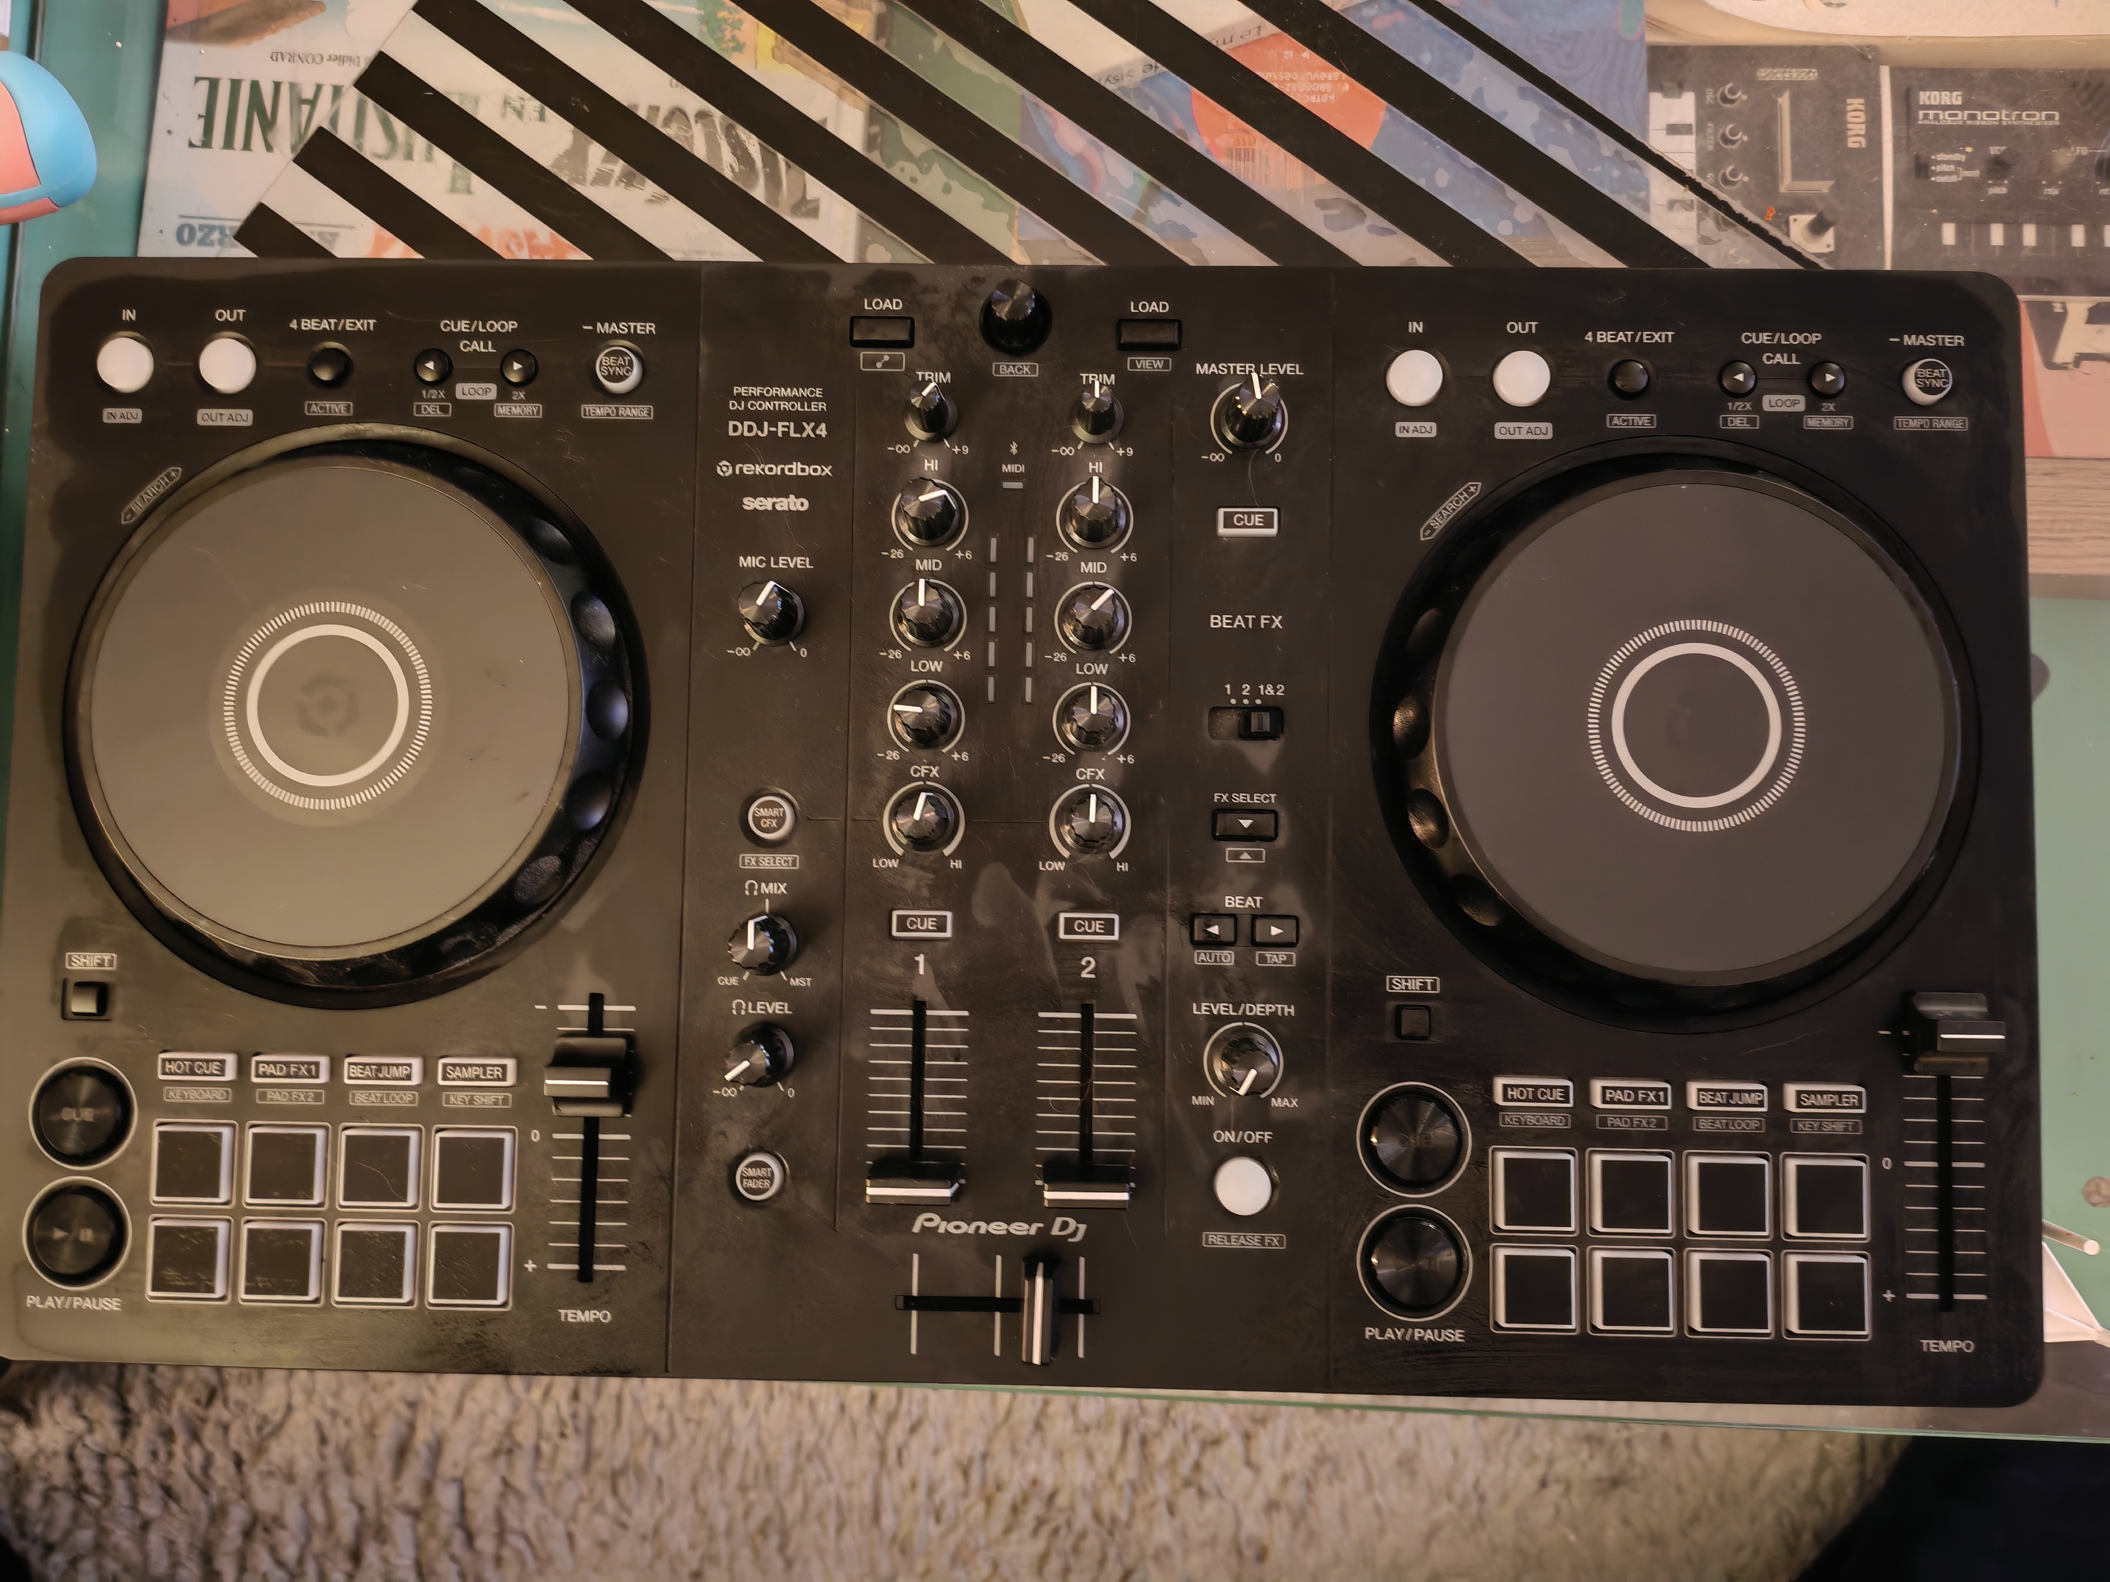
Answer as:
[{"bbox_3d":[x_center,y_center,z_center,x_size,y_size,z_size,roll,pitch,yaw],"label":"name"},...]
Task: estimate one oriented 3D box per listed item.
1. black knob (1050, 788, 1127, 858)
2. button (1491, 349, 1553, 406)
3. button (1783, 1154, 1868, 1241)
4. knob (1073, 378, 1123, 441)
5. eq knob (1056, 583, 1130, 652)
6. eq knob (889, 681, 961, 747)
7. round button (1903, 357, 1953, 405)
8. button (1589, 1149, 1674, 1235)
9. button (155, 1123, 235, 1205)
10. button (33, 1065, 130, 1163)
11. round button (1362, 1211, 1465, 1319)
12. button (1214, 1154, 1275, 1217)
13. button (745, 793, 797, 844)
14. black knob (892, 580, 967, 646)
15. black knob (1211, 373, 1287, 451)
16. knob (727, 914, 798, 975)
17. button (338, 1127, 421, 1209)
[{"bbox_3d":[0.008,0.007,0.384,0.016,0.016,0.016,1,86,1],"label":"black knob"},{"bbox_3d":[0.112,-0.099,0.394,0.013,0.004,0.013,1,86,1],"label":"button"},{"bbox_3d":[0.179,0.094,0.381,0.018,0.003,0.018,1,86,1],"label":"button"},{"bbox_3d":[0.010,-0.091,0.389,0.012,0.017,0.012,0,86,1],"label":"knob"},{"bbox_3d":[0.009,-0.042,0.387,0.016,0.016,0.016,0,86,1],"label":"eq knob"},{"bbox_3d":[-0.031,-0.018,0.385,0.016,0.017,0.016,4,86,2],"label":"eq knob"},{"bbox_3d":[0.208,-0.098,0.391,0.011,0.005,0.011,1,86,1],"label":"round button"},{"bbox_3d":[0.134,0.093,0.380,0.019,0.004,0.019,1,86,1],"label":"button"},{"bbox_3d":[-0.204,0.088,0.389,0.019,0.003,0.019,1,86,1],"label":"button"},{"bbox_3d":[-0.231,0.077,0.390,0.023,0.004,0.023,1,86,1],"label":"button"},{"bbox_3d":[0.084,0.110,0.381,0.024,0.003,0.024,1,86,1],"label":"round button"},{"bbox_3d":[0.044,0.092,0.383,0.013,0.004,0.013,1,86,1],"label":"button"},{"bbox_3d":[-0.068,0.006,0.391,0.011,0.005,0.011,1,86,1],"label":"button"},{"bbox_3d":[-0.031,-0.042,0.387,0.016,0.017,0.016,1,86,1],"label":"black knob"},{"bbox_3d":[0.047,-0.090,0.387,0.016,0.018,0.016,-10,86,1],"label":"black knob"},{"bbox_3d":[-0.069,0.036,0.382,0.015,0.017,0.015,1,86,1],"label":"knob"},{"bbox_3d":[-0.160,0.089,0.388,0.019,0.003,0.019,1,86,1],"label":"button"}]

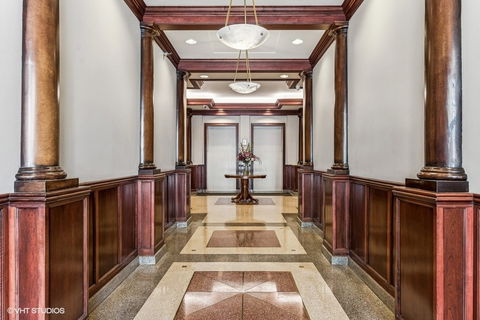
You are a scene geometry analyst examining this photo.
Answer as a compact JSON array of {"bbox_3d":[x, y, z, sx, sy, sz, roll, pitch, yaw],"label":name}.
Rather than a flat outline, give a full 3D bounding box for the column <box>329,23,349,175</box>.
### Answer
[{"bbox_3d":[1.156,-0.687,3.388,0.239,1.710,0.251,0,0,1],"label":"column"}]

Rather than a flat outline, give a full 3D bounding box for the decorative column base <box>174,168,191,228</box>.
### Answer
[{"bbox_3d":[-1.030,0.680,5.370,0.210,1.040,0.420,0,0,1],"label":"decorative column base"}]

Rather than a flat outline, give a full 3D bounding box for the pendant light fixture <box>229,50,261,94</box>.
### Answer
[{"bbox_3d":[0.065,-1.338,4.262,0.467,0.730,0.467,0,0,1],"label":"pendant light fixture"}]

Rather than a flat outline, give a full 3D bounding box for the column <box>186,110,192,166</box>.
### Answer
[{"bbox_3d":[-1.511,-0.692,8.521,0.251,1.710,0.251,0,0,1],"label":"column"}]

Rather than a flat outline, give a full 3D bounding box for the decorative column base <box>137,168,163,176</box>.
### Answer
[{"bbox_3d":[-1.075,0.143,3.520,0.200,0.070,0.290,0,0,1],"label":"decorative column base"}]

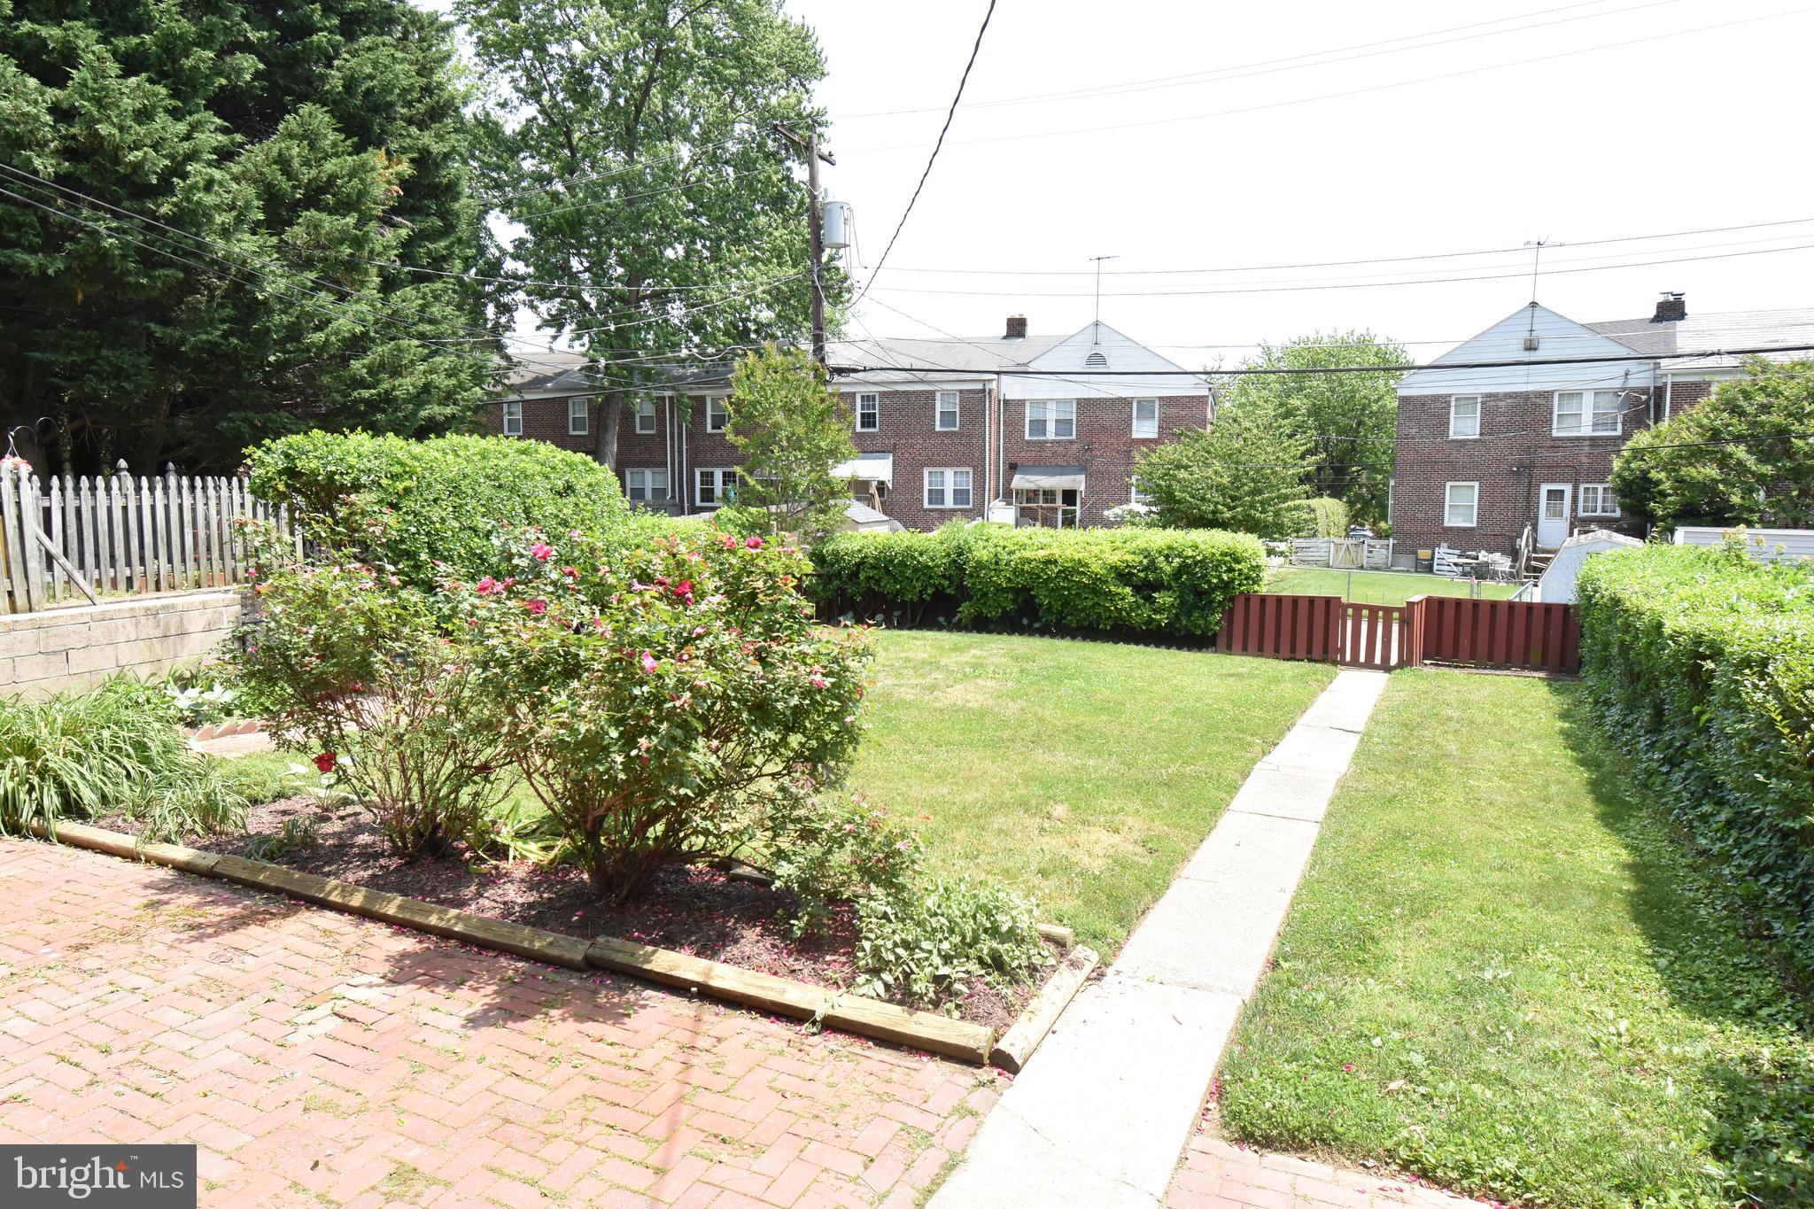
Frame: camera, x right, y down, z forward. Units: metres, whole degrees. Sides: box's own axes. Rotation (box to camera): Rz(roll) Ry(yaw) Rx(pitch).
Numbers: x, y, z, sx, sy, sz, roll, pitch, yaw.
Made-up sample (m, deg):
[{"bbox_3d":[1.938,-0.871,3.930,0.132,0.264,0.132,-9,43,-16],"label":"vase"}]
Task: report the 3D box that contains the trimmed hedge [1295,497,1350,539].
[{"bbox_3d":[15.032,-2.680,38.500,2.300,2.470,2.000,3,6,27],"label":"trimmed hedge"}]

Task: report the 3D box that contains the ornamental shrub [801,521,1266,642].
[{"bbox_3d":[1.840,-0.350,18.080,8.100,1.900,1.250,3,6,29],"label":"ornamental shrub"}]

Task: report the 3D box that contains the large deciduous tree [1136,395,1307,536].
[{"bbox_3d":[9.049,-3.245,30.500,5.000,5.260,4.700,3,6,27],"label":"large deciduous tree"}]

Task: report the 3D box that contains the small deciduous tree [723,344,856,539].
[{"bbox_3d":[-2.259,-2.254,20.200,2.500,5.430,2.400,0,5,0],"label":"small deciduous tree"}]

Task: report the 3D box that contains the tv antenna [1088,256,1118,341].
[{"bbox_3d":[7.112,-11.031,38.200,1.100,3.110,0.700,4,6,31],"label":"tv antenna"}]

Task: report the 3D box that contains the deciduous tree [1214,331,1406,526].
[{"bbox_3d":[18.218,-6.918,46.500,9.200,9.920,9.000,3,6,27],"label":"deciduous tree"}]

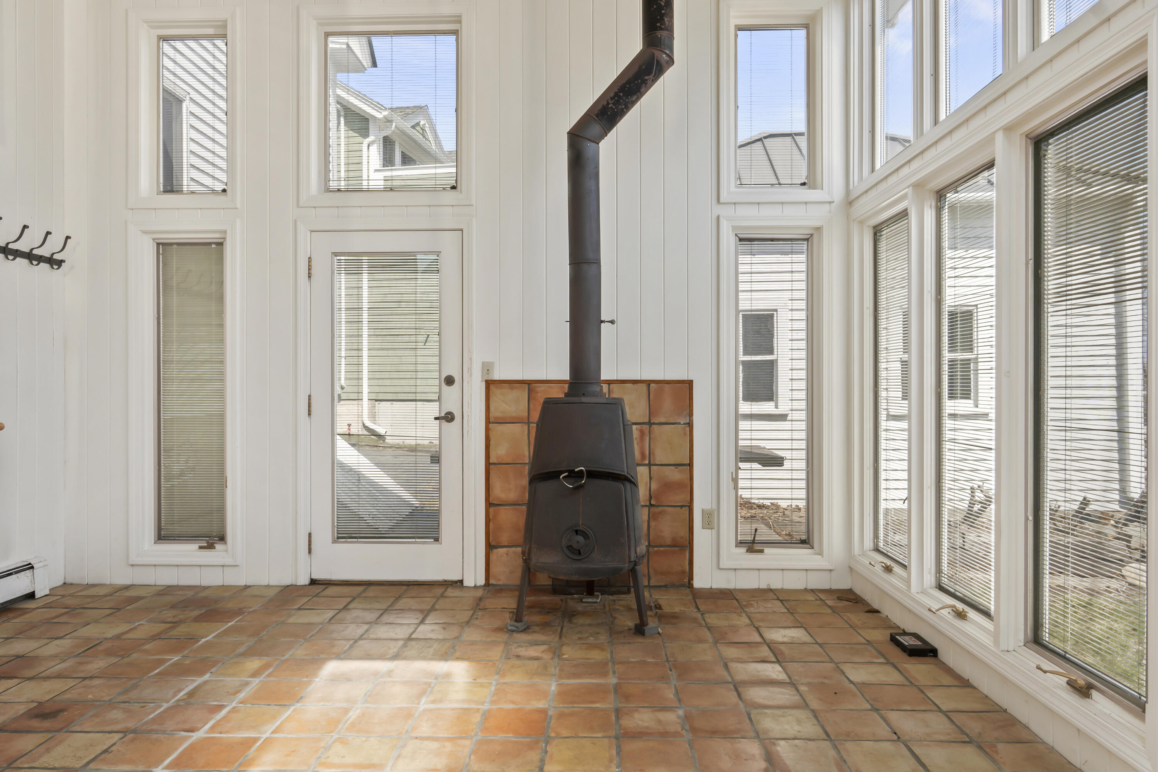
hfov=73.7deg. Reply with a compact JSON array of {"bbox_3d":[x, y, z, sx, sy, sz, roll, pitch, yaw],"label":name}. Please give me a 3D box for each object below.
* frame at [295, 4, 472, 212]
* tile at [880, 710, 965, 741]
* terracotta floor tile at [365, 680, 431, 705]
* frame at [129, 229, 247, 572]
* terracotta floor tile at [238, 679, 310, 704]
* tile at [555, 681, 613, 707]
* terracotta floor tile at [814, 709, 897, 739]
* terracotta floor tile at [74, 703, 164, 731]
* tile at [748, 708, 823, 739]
[{"bbox_3d":[-1.083,-1.568,4.370,0.992,1.134,0.100,0,0,2],"label":"frame"},{"bbox_3d":[1.169,1.160,2.626,0.211,0.016,0.224,0,0,2],"label":"tile"},{"bbox_3d":[-0.673,1.160,2.896,0.216,0.020,0.221,0,0,1],"label":"terracotta floor tile"},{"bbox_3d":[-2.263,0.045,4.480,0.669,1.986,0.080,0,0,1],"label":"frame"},{"bbox_3d":[-1.147,1.163,2.919,0.206,0.016,0.225,0,0,2],"label":"terracotta floor tile"},{"bbox_3d":[0.020,1.170,2.910,0.221,0.013,0.218,0,0,1],"label":"tile"},{"bbox_3d":[0.948,1.171,2.654,0.220,0.013,0.225,0,0,1],"label":"terracotta floor tile"},{"bbox_3d":[-1.621,1.172,2.712,0.219,0.013,0.226,0,0,1],"label":"terracotta floor tile"},{"bbox_3d":[0.709,1.161,2.641,0.212,0.016,0.225,0,0,2],"label":"tile"}]

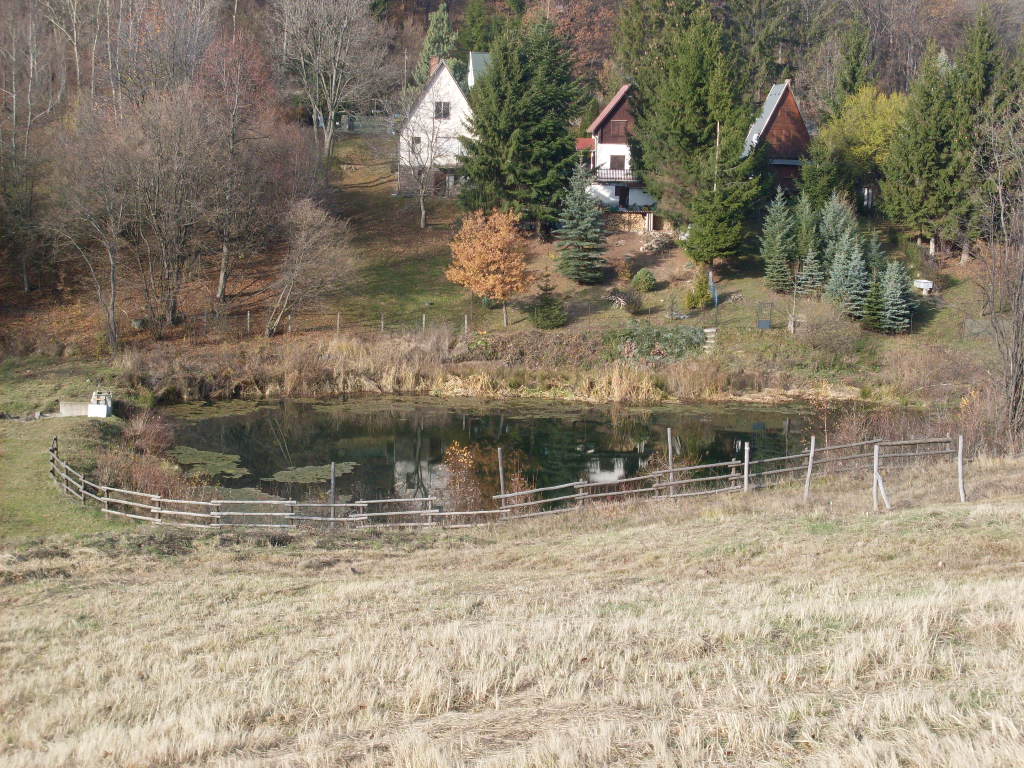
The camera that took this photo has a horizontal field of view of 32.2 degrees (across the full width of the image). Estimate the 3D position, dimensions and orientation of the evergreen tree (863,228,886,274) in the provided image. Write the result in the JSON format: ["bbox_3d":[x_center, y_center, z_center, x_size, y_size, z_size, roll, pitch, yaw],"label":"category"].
[{"bbox_3d":[25.651,-9.018,125.596,1.769,3.817,1.769,1,9,0],"label":"evergreen tree"}]

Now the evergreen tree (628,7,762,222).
[{"bbox_3d":[13.960,-20.230,135.750,9.790,16.930,9.790,1,9,0],"label":"evergreen tree"}]

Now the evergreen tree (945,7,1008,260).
[{"bbox_3d":[33.739,-18.111,128.942,4.504,17.960,4.504,1,9,0],"label":"evergreen tree"}]

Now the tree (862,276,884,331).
[{"bbox_3d":[23.390,-5.140,114.830,1.420,3.630,1.420,1,9,0],"label":"tree"}]

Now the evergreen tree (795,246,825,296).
[{"bbox_3d":[20.762,-7.847,123.871,2.094,3.770,2.094,1,9,0],"label":"evergreen tree"}]

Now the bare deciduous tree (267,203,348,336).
[{"bbox_3d":[-12.960,-7.360,112.480,5.450,8.760,5.180,1,9,0],"label":"bare deciduous tree"}]

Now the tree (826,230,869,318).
[{"bbox_3d":[22.596,-7.364,119.543,2.829,5.930,2.829,1,9,0],"label":"tree"}]

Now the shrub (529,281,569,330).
[{"bbox_3d":[2.380,-5.320,115.910,2.610,3.410,2.610,1,9,0],"label":"shrub"}]

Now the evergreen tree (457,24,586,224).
[{"bbox_3d":[0.650,-19.440,134.770,9.420,16.000,9.420,1,9,0],"label":"evergreen tree"}]

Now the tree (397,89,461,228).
[{"bbox_3d":[-6.402,-17.256,136.073,4.907,10.650,4.907,1,9,0],"label":"tree"}]

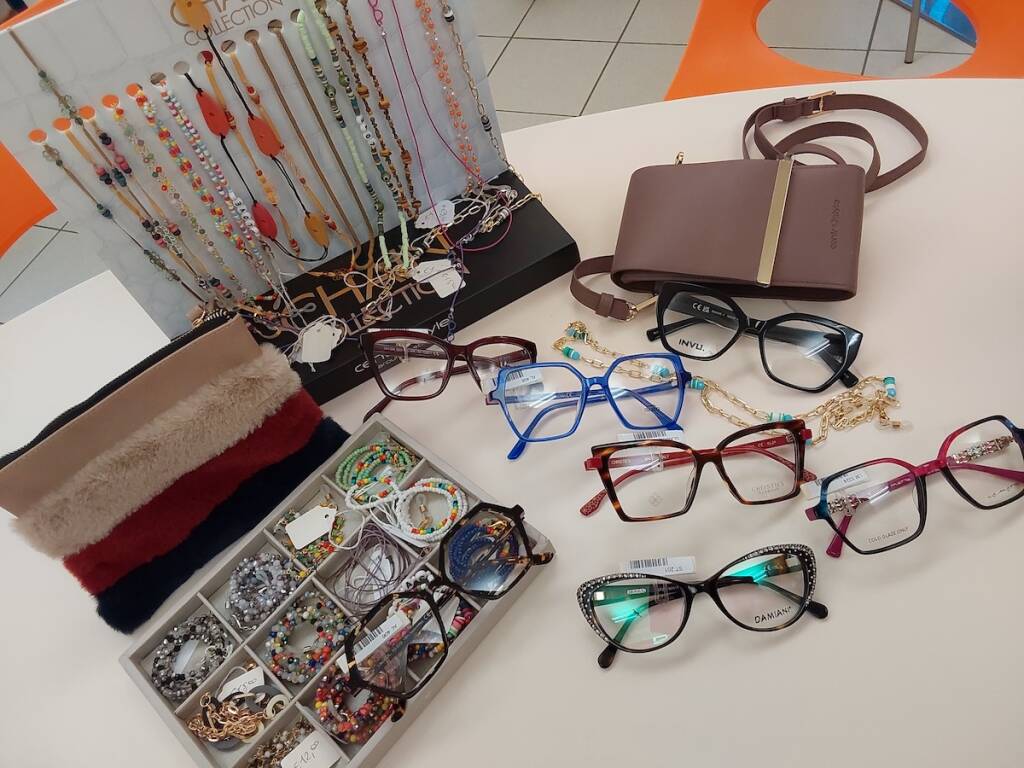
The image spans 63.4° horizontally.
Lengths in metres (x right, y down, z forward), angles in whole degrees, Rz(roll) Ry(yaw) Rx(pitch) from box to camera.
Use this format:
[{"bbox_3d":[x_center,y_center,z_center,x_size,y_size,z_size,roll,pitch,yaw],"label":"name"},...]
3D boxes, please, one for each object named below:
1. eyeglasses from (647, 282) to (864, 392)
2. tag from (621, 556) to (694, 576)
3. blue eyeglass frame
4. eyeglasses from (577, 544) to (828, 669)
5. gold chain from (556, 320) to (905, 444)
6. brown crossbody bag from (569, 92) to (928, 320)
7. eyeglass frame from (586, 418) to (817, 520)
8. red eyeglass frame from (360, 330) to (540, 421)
[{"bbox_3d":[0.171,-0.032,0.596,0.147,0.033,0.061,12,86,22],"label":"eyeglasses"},{"bbox_3d":[0.090,0.112,0.504,0.043,0.002,0.011,-7,72,9],"label":"tag"},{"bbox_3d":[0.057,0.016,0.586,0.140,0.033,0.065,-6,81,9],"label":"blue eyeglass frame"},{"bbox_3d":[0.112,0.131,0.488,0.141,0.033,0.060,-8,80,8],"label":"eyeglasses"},{"bbox_3d":[0.142,0.005,0.584,0.246,0.012,0.080,11,57,21],"label":"gold chain"},{"bbox_3d":[0.197,-0.152,0.674,0.256,0.034,0.257,7,56,18],"label":"brown crossbody bag"},{"bbox_3d":[0.120,0.059,0.542,0.151,0.033,0.051,-8,80,8],"label":"eyeglass frame"},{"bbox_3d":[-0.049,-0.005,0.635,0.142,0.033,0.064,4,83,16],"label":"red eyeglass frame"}]

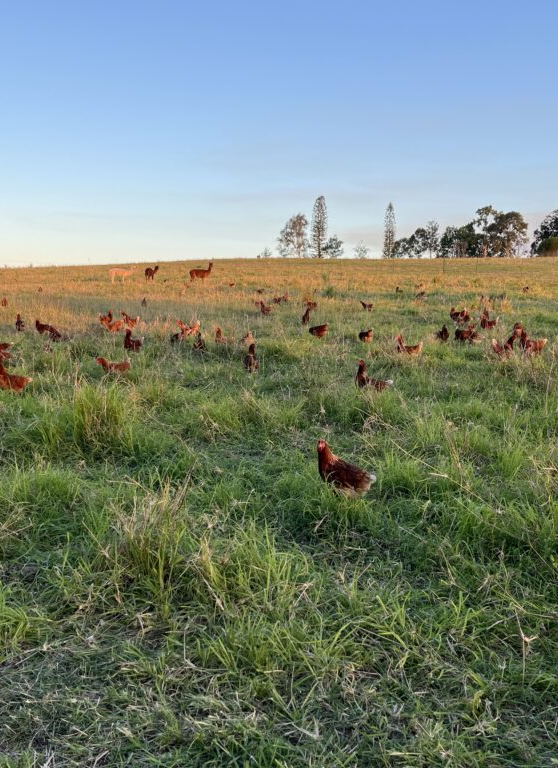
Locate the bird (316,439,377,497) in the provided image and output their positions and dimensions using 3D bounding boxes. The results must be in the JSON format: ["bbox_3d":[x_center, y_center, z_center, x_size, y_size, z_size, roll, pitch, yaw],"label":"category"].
[{"bbox_3d":[0.421,0.539,4.800,0.390,0.390,0.190,3,9,17],"label":"bird"}]

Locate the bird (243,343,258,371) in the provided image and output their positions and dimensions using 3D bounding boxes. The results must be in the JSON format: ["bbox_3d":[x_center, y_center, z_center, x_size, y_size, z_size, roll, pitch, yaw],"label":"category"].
[{"bbox_3d":[-0.367,-0.322,9.900,0.190,0.420,0.380,-1,8,-9],"label":"bird"}]

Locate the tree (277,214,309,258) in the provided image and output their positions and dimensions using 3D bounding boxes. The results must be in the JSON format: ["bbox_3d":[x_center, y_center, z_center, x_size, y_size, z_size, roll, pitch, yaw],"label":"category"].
[{"bbox_3d":[2.262,-22.858,120.000,5.000,7.200,4.800,0,8,0],"label":"tree"}]

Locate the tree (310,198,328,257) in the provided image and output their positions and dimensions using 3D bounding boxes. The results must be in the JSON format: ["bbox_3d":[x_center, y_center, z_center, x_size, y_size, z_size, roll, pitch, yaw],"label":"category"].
[{"bbox_3d":[9.851,-38.468,190.000,3.600,15.800,3.600,0,8,0],"label":"tree"}]

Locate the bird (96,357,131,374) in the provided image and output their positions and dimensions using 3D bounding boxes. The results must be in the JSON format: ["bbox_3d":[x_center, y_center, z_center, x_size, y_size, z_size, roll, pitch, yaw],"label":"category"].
[{"bbox_3d":[-2.041,-0.180,9.500,0.420,0.300,0.190,-1,9,-9],"label":"bird"}]

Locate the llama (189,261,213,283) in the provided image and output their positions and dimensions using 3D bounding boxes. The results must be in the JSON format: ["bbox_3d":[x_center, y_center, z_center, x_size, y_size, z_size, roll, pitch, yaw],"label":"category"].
[{"bbox_3d":[-4.600,-6.579,46.000,1.320,1.360,0.450,0,9,-3],"label":"llama"}]

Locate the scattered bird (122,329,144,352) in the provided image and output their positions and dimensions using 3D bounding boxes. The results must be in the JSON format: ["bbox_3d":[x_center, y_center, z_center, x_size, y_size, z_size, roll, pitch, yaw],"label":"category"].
[{"bbox_3d":[-2.297,-0.674,12.200,0.380,0.400,0.200,-1,9,-9],"label":"scattered bird"}]

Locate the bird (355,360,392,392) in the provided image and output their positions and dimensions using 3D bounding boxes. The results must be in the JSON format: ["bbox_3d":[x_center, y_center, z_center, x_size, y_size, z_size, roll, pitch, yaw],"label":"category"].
[{"bbox_3d":[1.057,-0.067,8.600,0.410,0.390,0.190,-2,8,-12],"label":"bird"}]

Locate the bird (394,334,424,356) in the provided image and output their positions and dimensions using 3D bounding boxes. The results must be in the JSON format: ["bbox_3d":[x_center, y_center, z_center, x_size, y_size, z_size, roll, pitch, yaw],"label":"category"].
[{"bbox_3d":[1.917,-0.558,11.300,0.410,0.390,0.190,0,8,0],"label":"bird"}]

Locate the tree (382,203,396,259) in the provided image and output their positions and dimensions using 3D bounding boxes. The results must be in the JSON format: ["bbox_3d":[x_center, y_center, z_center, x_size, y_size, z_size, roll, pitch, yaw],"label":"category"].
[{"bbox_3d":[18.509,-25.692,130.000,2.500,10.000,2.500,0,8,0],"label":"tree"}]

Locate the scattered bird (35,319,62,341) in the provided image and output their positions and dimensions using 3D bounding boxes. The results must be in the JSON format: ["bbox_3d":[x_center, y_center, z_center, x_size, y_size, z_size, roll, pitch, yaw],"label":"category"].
[{"bbox_3d":[-4.013,-0.924,13.400,0.420,0.400,0.200,0,9,-3],"label":"scattered bird"}]

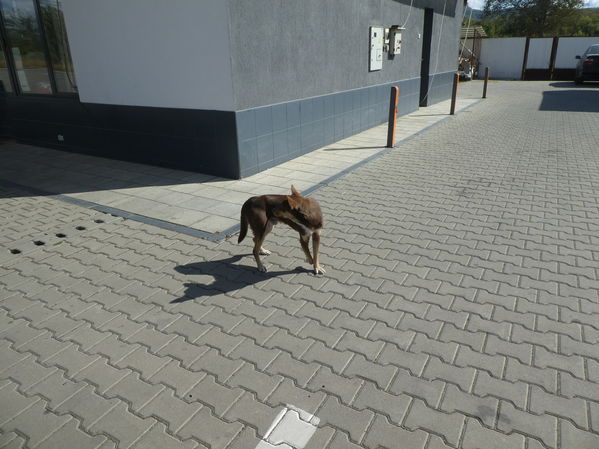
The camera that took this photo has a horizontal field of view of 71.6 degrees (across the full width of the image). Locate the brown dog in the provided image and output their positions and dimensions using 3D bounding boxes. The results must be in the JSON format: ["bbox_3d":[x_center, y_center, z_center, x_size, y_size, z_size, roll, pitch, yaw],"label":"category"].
[{"bbox_3d":[-0.128,0.013,2.529,0.575,0.585,0.268,9,24,24],"label":"brown dog"}]

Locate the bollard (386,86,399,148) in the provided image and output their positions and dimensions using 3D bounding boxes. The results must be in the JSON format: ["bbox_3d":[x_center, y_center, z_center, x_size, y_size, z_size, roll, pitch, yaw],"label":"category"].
[{"bbox_3d":[1.335,-1.535,5.965,0.099,0.833,0.099,12,25,29],"label":"bollard"}]

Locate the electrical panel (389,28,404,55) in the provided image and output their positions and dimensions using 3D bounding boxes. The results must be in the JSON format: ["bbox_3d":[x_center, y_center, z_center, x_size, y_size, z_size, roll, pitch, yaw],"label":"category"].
[{"bbox_3d":[1.806,-3.385,7.688,0.139,0.436,0.357,12,25,29],"label":"electrical panel"}]

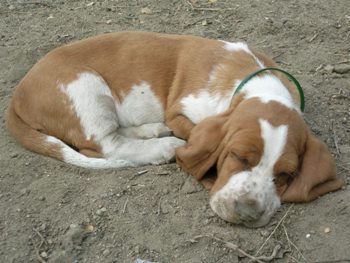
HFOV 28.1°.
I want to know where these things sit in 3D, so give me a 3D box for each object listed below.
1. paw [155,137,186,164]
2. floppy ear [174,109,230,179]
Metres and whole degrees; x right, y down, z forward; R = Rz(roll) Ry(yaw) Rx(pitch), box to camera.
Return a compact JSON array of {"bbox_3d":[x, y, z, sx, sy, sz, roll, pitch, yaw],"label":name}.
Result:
[{"bbox_3d":[-0.005,0.027,1.010,0.050,0.034,0.042,-5,35,-7],"label":"paw"},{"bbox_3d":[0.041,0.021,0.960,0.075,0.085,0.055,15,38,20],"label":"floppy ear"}]

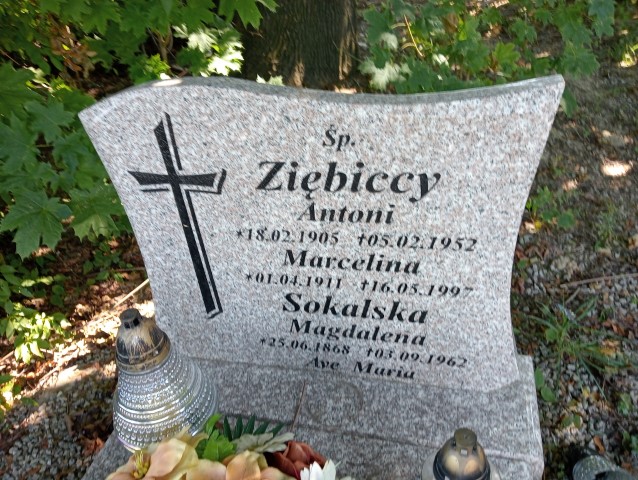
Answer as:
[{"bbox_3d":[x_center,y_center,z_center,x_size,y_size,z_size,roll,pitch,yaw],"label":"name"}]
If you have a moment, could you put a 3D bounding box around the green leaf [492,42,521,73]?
[{"bbox_3d":[0.635,-0.618,1.750,0.098,0.095,0.055,-7,29,0],"label":"green leaf"}]

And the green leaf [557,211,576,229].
[{"bbox_3d":[0.838,-0.069,1.750,0.068,0.035,0.070,-7,29,0],"label":"green leaf"}]

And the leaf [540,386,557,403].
[{"bbox_3d":[0.520,0.350,1.170,0.038,0.020,0.043,-7,29,0],"label":"leaf"}]

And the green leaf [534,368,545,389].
[{"bbox_3d":[0.504,0.316,1.180,0.028,0.025,0.042,-7,29,0],"label":"green leaf"}]

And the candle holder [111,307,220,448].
[{"bbox_3d":[-0.272,0.211,0.817,0.170,0.235,0.170,-7,29,0],"label":"candle holder"}]

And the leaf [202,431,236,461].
[{"bbox_3d":[-0.141,0.290,0.730,0.048,0.035,0.035,-7,29,0],"label":"leaf"}]

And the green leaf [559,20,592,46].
[{"bbox_3d":[0.869,-0.700,1.750,0.115,0.085,0.060,-7,29,0],"label":"green leaf"}]

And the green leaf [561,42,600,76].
[{"bbox_3d":[0.882,-0.611,1.750,0.130,0.110,0.060,-7,29,0],"label":"green leaf"}]

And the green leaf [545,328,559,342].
[{"bbox_3d":[0.599,0.246,1.330,0.037,0.020,0.040,-7,29,0],"label":"green leaf"}]

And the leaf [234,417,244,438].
[{"bbox_3d":[-0.118,0.280,0.770,0.015,0.032,0.015,-7,29,0],"label":"leaf"}]

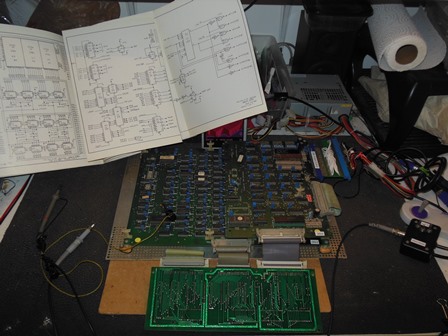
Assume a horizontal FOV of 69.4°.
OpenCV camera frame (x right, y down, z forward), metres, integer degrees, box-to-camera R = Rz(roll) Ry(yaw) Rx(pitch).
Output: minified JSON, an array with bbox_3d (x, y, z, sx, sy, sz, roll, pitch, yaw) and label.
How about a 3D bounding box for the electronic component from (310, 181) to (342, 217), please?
[{"bbox_3d":[0.190,0.058,0.604,0.044,0.028,0.072,1,51,-3],"label":"electronic component"}]

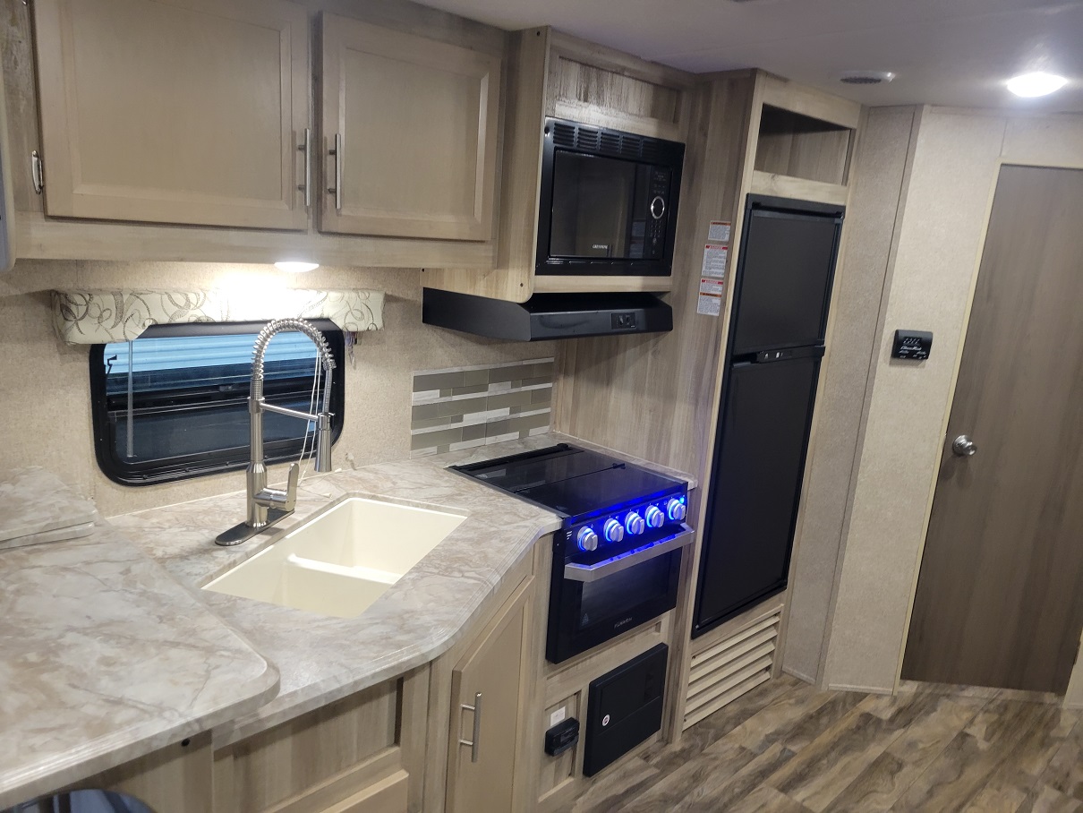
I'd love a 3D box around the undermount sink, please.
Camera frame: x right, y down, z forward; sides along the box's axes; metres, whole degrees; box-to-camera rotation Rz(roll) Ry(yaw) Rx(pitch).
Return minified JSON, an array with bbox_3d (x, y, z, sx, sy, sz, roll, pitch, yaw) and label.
[{"bbox_3d":[-0.420,0.402,1.795,0.335,0.200,0.605,7,13,13],"label":"undermount sink"}]

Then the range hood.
[{"bbox_3d":[0.028,-0.284,2.381,0.460,0.115,0.590,16,18,43],"label":"range hood"}]

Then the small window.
[{"bbox_3d":[-0.754,-0.027,1.982,0.045,0.392,0.635,16,18,43],"label":"small window"}]

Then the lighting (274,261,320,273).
[{"bbox_3d":[-0.541,-0.308,1.794,0.098,0.024,0.098,16,18,43],"label":"lighting"}]

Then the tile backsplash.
[{"bbox_3d":[-0.168,-0.003,2.596,0.008,0.264,0.593,16,18,43],"label":"tile backsplash"}]

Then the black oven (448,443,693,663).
[{"bbox_3d":[0.086,0.397,2.396,0.540,0.415,0.530,16,18,43],"label":"black oven"}]

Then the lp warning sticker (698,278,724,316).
[{"bbox_3d":[0.487,-0.314,2.348,0.074,0.100,0.002,16,18,43],"label":"lp warning sticker"}]

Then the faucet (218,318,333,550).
[{"bbox_3d":[-0.558,0.042,1.792,0.235,0.477,0.255,8,13,15],"label":"faucet"}]

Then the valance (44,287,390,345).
[{"bbox_3d":[-0.710,-0.221,1.911,0.080,0.107,0.757,16,18,43],"label":"valance"}]

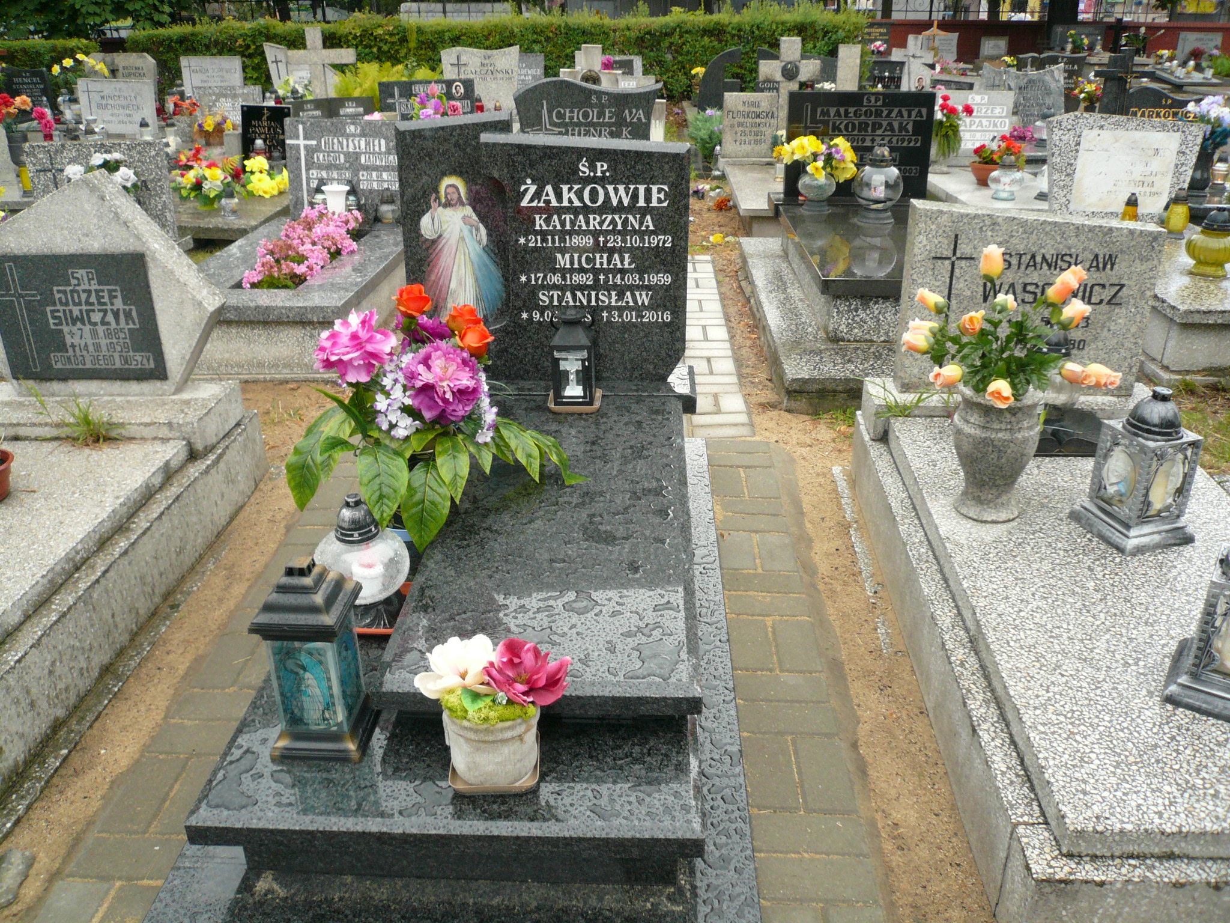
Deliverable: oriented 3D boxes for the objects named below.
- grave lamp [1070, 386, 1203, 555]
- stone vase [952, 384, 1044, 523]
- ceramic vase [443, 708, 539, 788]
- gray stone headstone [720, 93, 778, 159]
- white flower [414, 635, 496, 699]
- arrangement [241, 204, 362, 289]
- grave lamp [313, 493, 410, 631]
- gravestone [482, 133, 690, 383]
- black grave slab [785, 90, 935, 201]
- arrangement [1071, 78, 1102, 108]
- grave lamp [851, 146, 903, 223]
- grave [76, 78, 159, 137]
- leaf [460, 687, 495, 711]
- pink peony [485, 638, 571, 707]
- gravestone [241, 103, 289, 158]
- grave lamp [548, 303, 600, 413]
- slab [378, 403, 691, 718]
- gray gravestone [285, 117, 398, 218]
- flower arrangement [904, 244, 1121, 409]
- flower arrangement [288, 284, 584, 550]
[{"bbox_3d":[1.214,0.003,2.261,0.185,0.350,0.185,-8,27,-16],"label":"grave lamp"},{"bbox_3d":[0.877,-0.026,2.297,0.205,0.295,0.205,2,26,4],"label":"stone vase"},{"bbox_3d":[-0.204,0.448,1.680,0.153,0.135,0.148,0,25,0],"label":"ceramic vase"},{"bbox_3d":[0.963,-2.396,7.103,0.400,0.435,0.100,1,26,2],"label":"gray stone headstone"},{"bbox_3d":[-0.269,0.348,1.691,0.138,0.098,0.118,1,26,2],"label":"white flower"},{"bbox_3d":[-1.367,-0.947,4.390,0.340,0.200,0.870,2,26,4],"label":"arrangement"},{"bbox_3d":[-0.542,0.205,2.121,0.200,0.280,0.200,1,26,2],"label":"grave lamp"},{"bbox_3d":[-0.080,-0.570,2.850,0.590,0.700,0.085,0,25,2],"label":"gravestone"},{"bbox_3d":[1.226,-1.589,5.004,0.720,0.505,0.080,1,26,2],"label":"black grave slab"},{"bbox_3d":[3.648,-2.845,7.700,0.260,0.250,0.240,0,25,2],"label":"arrangement"},{"bbox_3d":[1.253,-1.312,4.676,0.238,0.340,0.238,1,26,2],"label":"grave lamp"},{"bbox_3d":[-3.718,-2.634,7.431,0.570,0.390,0.090,1,25,4],"label":"grave"},{"bbox_3d":[-0.230,0.407,1.685,0.060,0.037,0.042,1,26,2],"label":"leaf"},{"bbox_3d":[-0.141,0.344,1.599,0.140,0.105,0.125,0,25,2],"label":"pink peony"},{"bbox_3d":[-2.068,-1.863,5.871,0.320,0.440,0.060,1,25,4],"label":"gravestone"},{"bbox_3d":[-0.105,-0.285,2.695,0.130,0.275,0.130,1,26,2],"label":"grave lamp"},{"bbox_3d":[-0.116,0.129,2.322,0.577,0.048,1.320,0,26,2],"label":"slab"},{"bbox_3d":[-1.306,-1.432,4.893,0.610,0.490,0.090,2,26,4],"label":"gray gravestone"},{"bbox_3d":[0.854,-0.285,2.151,0.430,0.350,0.370,2,26,4],"label":"flower arrangement"},{"bbox_3d":[-0.401,-0.124,2.239,0.655,0.530,0.460,1,26,2],"label":"flower arrangement"}]

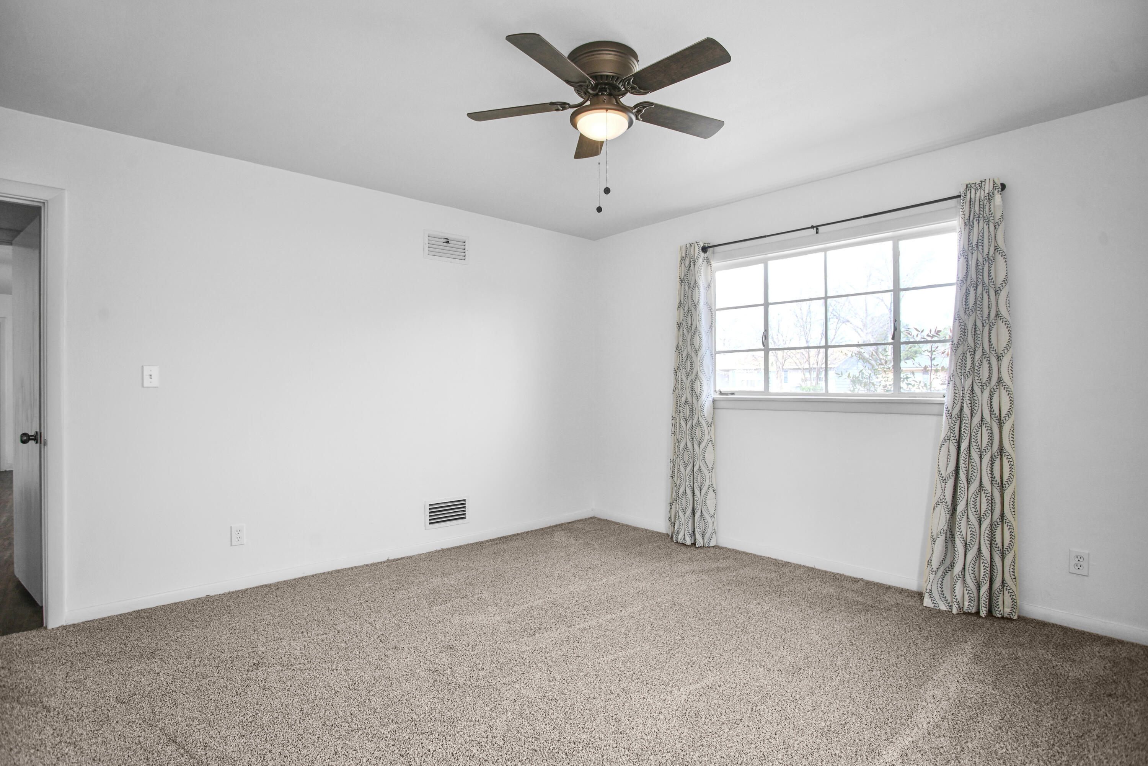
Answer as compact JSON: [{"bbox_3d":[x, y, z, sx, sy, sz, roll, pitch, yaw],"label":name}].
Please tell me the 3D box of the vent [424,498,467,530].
[{"bbox_3d":[-0.899,0.927,3.875,0.340,0.199,0.020,0,0,-39],"label":"vent"}]

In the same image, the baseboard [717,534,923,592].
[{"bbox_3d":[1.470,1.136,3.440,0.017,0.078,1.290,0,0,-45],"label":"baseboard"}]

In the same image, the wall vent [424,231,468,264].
[{"bbox_3d":[-0.905,-0.971,3.881,0.344,0.203,0.020,0,0,-39],"label":"wall vent"}]

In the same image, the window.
[{"bbox_3d":[1.565,-0.381,3.394,0.080,0.950,1.580,0,0,-45],"label":"window"}]

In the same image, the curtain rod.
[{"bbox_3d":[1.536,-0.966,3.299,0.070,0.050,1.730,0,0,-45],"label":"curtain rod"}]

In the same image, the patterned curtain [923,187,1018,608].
[{"bbox_3d":[2.024,0.076,2.783,0.150,2.190,0.370,0,0,-45],"label":"patterned curtain"}]

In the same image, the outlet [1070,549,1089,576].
[{"bbox_3d":[2.371,0.845,2.542,0.013,0.115,0.069,0,0,-45],"label":"outlet"}]

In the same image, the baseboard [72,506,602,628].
[{"bbox_3d":[-1.139,1.137,3.682,3.385,0.078,0.017,0,0,-39],"label":"baseboard"}]

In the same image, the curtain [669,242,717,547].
[{"bbox_3d":[0.862,0.083,3.976,0.130,2.190,0.340,0,0,-45],"label":"curtain"}]

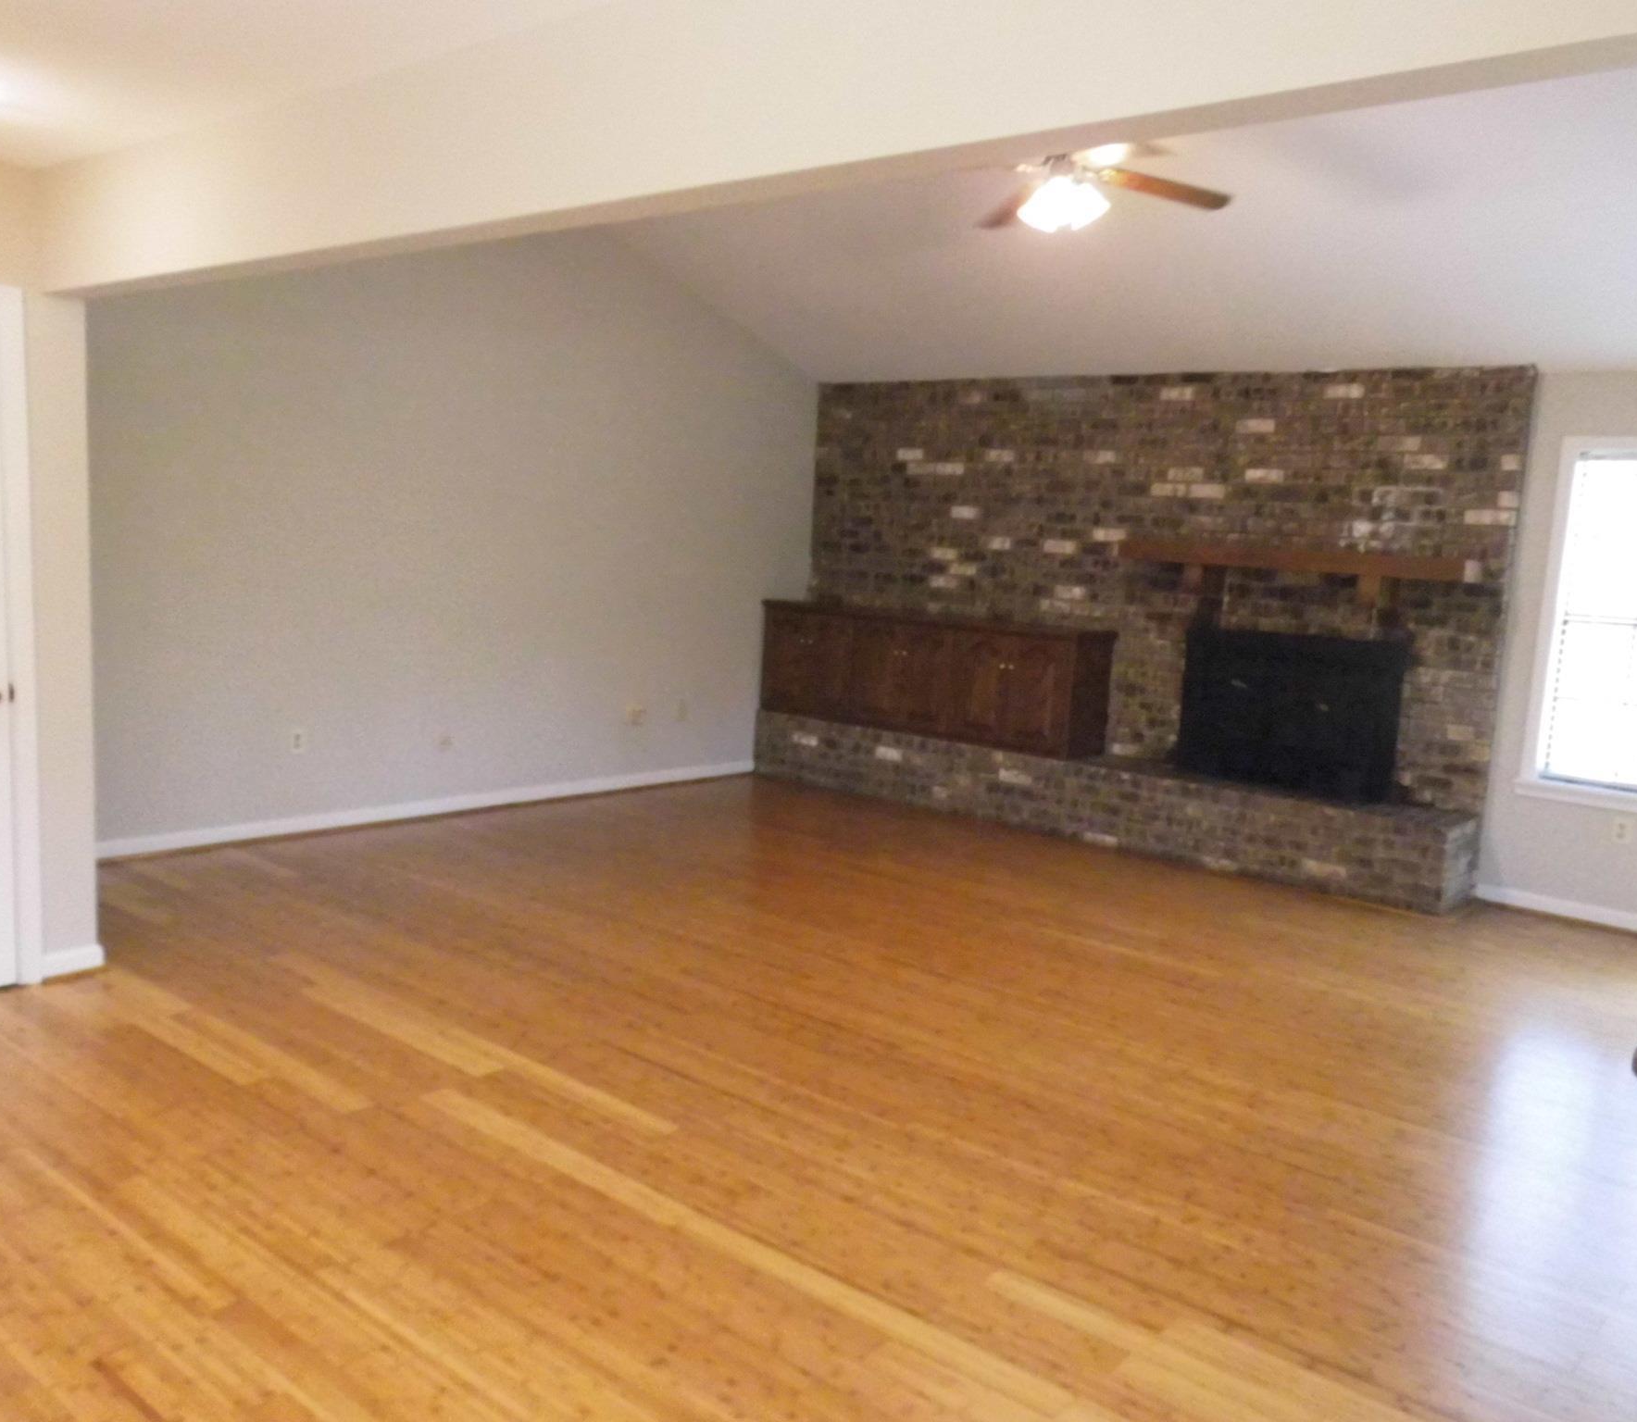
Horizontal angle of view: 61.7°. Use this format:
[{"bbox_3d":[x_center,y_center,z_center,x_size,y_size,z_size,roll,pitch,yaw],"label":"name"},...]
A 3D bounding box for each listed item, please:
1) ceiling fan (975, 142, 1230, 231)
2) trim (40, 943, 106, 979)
[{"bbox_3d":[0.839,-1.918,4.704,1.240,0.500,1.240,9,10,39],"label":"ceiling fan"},{"bbox_3d":[-2.365,0.788,4.344,0.020,0.084,0.192,9,10,39],"label":"trim"}]

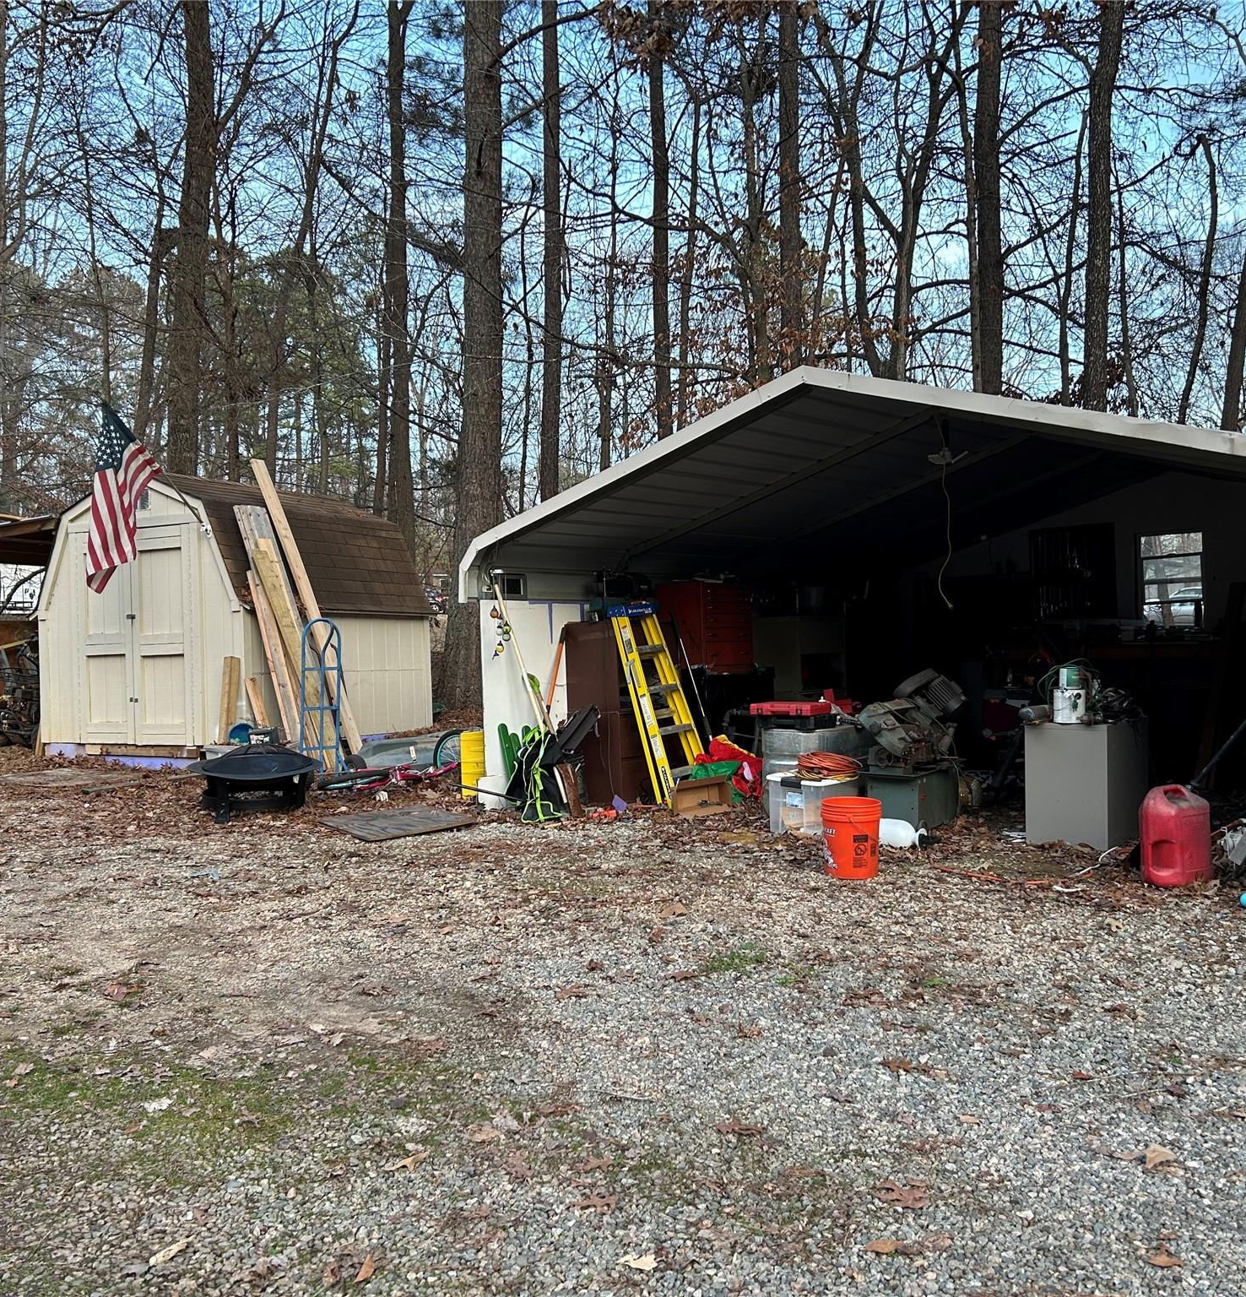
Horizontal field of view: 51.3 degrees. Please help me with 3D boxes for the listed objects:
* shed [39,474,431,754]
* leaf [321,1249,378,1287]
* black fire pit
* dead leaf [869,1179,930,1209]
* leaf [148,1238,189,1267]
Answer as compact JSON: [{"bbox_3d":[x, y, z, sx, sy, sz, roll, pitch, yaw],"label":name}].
[{"bbox_3d":[-3.572,-0.330,12.234,2.490,2.420,2.620,-1,0,28],"label":"shed"},{"bbox_3d":[-0.600,1.368,2.862,0.118,0.030,0.090,-1,3,0],"label":"leaf"},{"bbox_3d":[-2.400,0.851,8.450,0.880,0.470,0.880,-1,3,0],"label":"black fire pit"},{"bbox_3d":[0.670,1.321,3.144,0.132,0.026,0.085,-1,3,0],"label":"dead leaf"},{"bbox_3d":[-1.030,1.373,2.957,0.042,0.022,0.118,0,4,26],"label":"leaf"}]

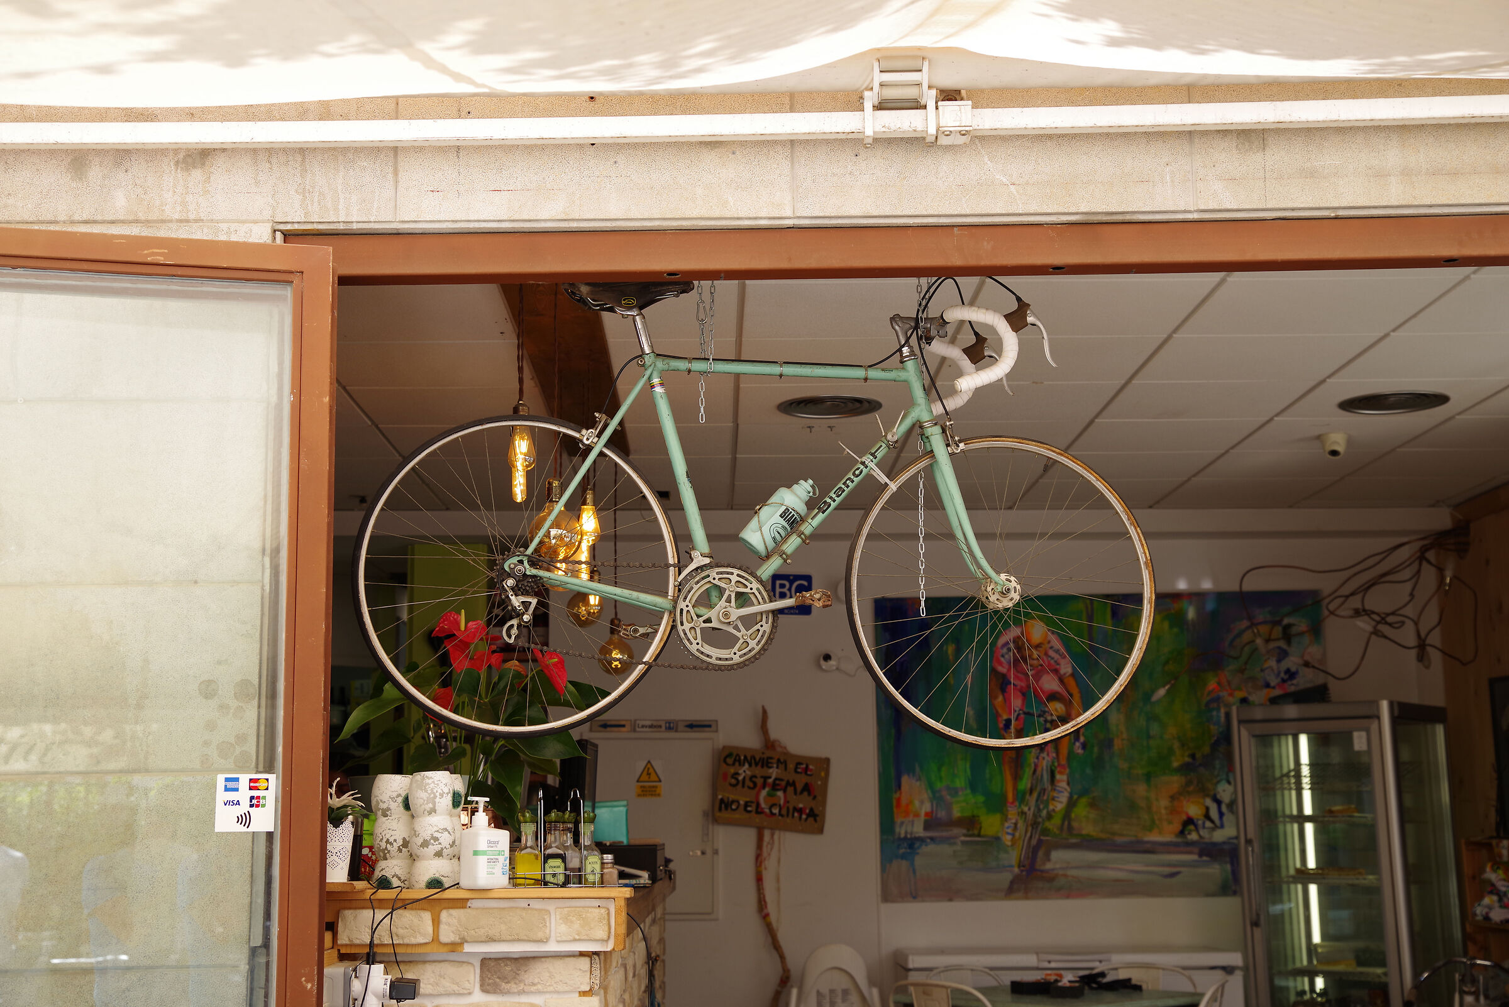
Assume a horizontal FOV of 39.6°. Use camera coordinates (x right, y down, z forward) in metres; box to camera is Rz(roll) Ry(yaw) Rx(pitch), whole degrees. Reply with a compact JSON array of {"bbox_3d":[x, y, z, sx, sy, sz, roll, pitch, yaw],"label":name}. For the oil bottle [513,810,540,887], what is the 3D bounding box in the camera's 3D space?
[{"bbox_3d":[-0.432,0.660,3.989,0.049,0.148,0.049,0,-9,-1],"label":"oil bottle"}]

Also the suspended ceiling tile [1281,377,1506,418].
[{"bbox_3d":[2.046,-0.340,6.714,0.600,0.018,0.600,0,-9,-1],"label":"suspended ceiling tile"}]

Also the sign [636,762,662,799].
[{"bbox_3d":[-0.448,1.172,8.895,0.110,0.158,0.003,-1,-9,-1],"label":"sign"}]

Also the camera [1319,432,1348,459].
[{"bbox_3d":[2.033,-0.196,7.341,0.102,0.080,0.104,-3,-9,16],"label":"camera"}]

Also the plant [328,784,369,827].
[{"bbox_3d":[-0.891,0.651,4.520,0.125,0.100,0.110,-1,-9,-1],"label":"plant"}]

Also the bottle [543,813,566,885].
[{"bbox_3d":[-0.378,0.655,3.961,0.047,0.146,0.047,0,-9,-1],"label":"bottle"}]

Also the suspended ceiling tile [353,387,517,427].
[{"bbox_3d":[-0.953,-0.314,6.656,0.600,0.018,0.600,0,-9,-1],"label":"suspended ceiling tile"}]

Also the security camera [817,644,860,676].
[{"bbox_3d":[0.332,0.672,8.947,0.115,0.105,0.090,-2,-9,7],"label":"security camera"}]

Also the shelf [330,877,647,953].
[{"bbox_3d":[-0.515,0.782,3.974,0.582,0.114,0.250,0,-9,-1],"label":"shelf"}]

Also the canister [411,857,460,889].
[{"bbox_3d":[-0.611,0.718,4.007,0.092,0.085,0.092,0,-9,-1],"label":"canister"}]

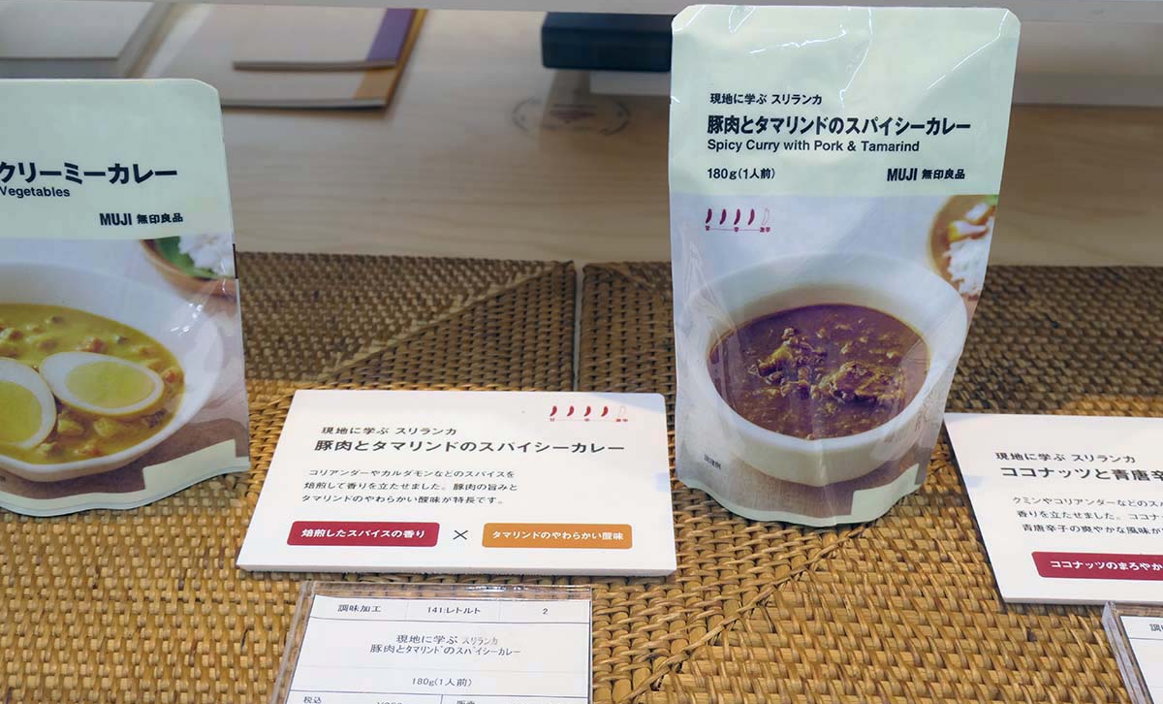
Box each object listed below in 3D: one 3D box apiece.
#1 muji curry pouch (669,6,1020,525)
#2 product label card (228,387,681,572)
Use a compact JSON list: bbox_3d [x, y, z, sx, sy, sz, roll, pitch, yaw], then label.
[{"bbox_3d":[0.085,-0.024,0.437,0.114,0.175,0.056,1,34,2],"label":"muji curry pouch"},{"bbox_3d":[-0.043,0.048,0.484,0.154,0.003,0.104,1,34,0],"label":"product label card"}]

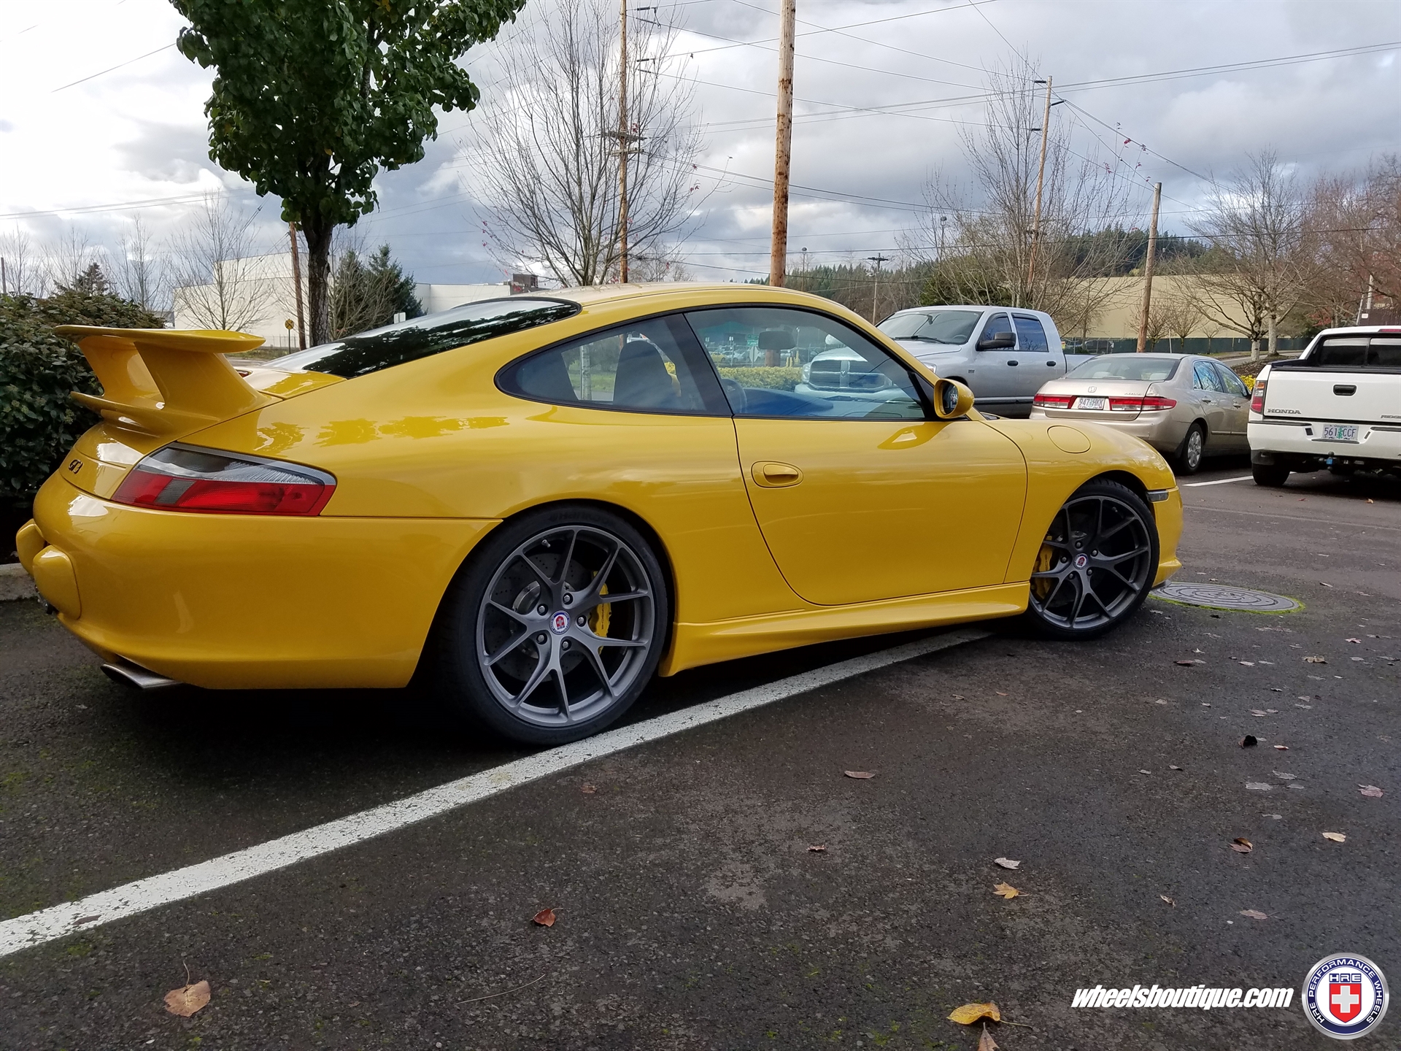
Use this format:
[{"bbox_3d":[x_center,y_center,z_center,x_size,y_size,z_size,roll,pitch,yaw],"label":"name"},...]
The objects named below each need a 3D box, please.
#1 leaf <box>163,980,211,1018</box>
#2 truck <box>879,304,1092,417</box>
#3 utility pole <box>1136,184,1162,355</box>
[{"bbox_3d":[-0.753,0.700,1.550,0.064,0.015,0.085,-3,9,-33],"label":"leaf"},{"bbox_3d":[3.980,-2.190,15.550,2.030,1.950,6.200,9,11,42],"label":"truck"},{"bbox_3d":[17.213,-9.622,40.428,0.280,6.930,0.280,5,10,23],"label":"utility pole"}]

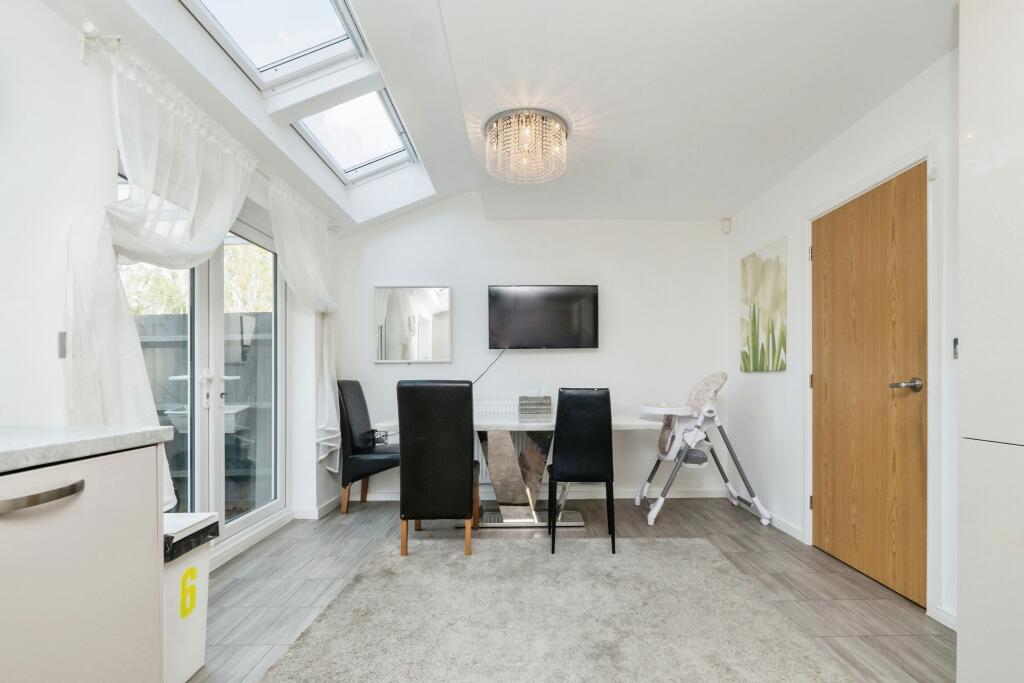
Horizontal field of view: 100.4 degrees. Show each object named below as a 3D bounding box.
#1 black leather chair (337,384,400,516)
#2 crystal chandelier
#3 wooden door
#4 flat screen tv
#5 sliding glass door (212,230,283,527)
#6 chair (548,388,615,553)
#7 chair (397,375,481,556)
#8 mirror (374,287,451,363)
[{"bbox_3d":[-1.030,0.800,3.410,0.570,1.020,0.440,0,-3,7],"label":"black leather chair"},{"bbox_3d":[0.082,-1.076,2.375,0.460,0.210,0.460,0,-3,0],"label":"crystal chandelier"},{"bbox_3d":[1.852,0.227,2.246,0.050,1.985,0.735,0,-3,0],"label":"wooden door"},{"bbox_3d":[0.265,-0.203,3.605,0.925,0.535,0.070,0,-3,0],"label":"flat screen tv"},{"bbox_3d":[-1.640,0.217,2.670,0.070,1.890,0.760,0,-3,0],"label":"sliding glass door"},{"bbox_3d":[0.440,0.772,2.675,0.420,0.975,0.510,0,-3,4],"label":"chair"},{"bbox_3d":[-0.437,0.748,2.695,0.440,1.020,0.570,0,-3,1],"label":"chair"},{"bbox_3d":[-0.849,-0.137,3.665,0.656,0.656,0.030,0,-3,0],"label":"mirror"}]

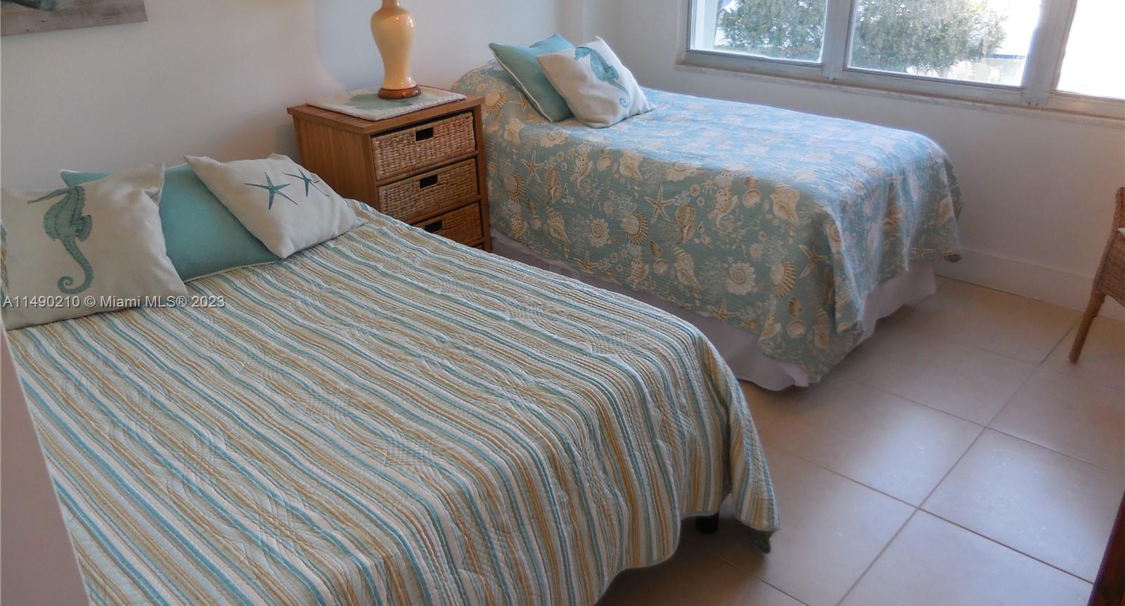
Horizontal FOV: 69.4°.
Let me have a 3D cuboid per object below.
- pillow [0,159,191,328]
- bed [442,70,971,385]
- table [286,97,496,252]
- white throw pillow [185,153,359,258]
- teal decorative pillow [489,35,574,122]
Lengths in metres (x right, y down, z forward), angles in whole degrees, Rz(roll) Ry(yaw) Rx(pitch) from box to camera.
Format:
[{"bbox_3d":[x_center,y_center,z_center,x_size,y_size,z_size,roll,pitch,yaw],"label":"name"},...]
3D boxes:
[{"bbox_3d":[-1.229,-0.162,2.118,0.427,0.152,0.442,-12,60,-21],"label":"pillow"},{"bbox_3d":[0.427,-0.540,3.491,2.098,0.752,1.158,21,33,39],"label":"bed"},{"bbox_3d":[-0.687,-0.433,3.403,0.528,0.792,0.610,20,33,38],"label":"table"},{"bbox_3d":[-0.854,-0.324,2.465,0.406,0.142,0.396,44,30,5],"label":"white throw pillow"},{"bbox_3d":[-0.022,-0.994,3.552,0.442,0.147,0.442,-27,74,-43],"label":"teal decorative pillow"}]

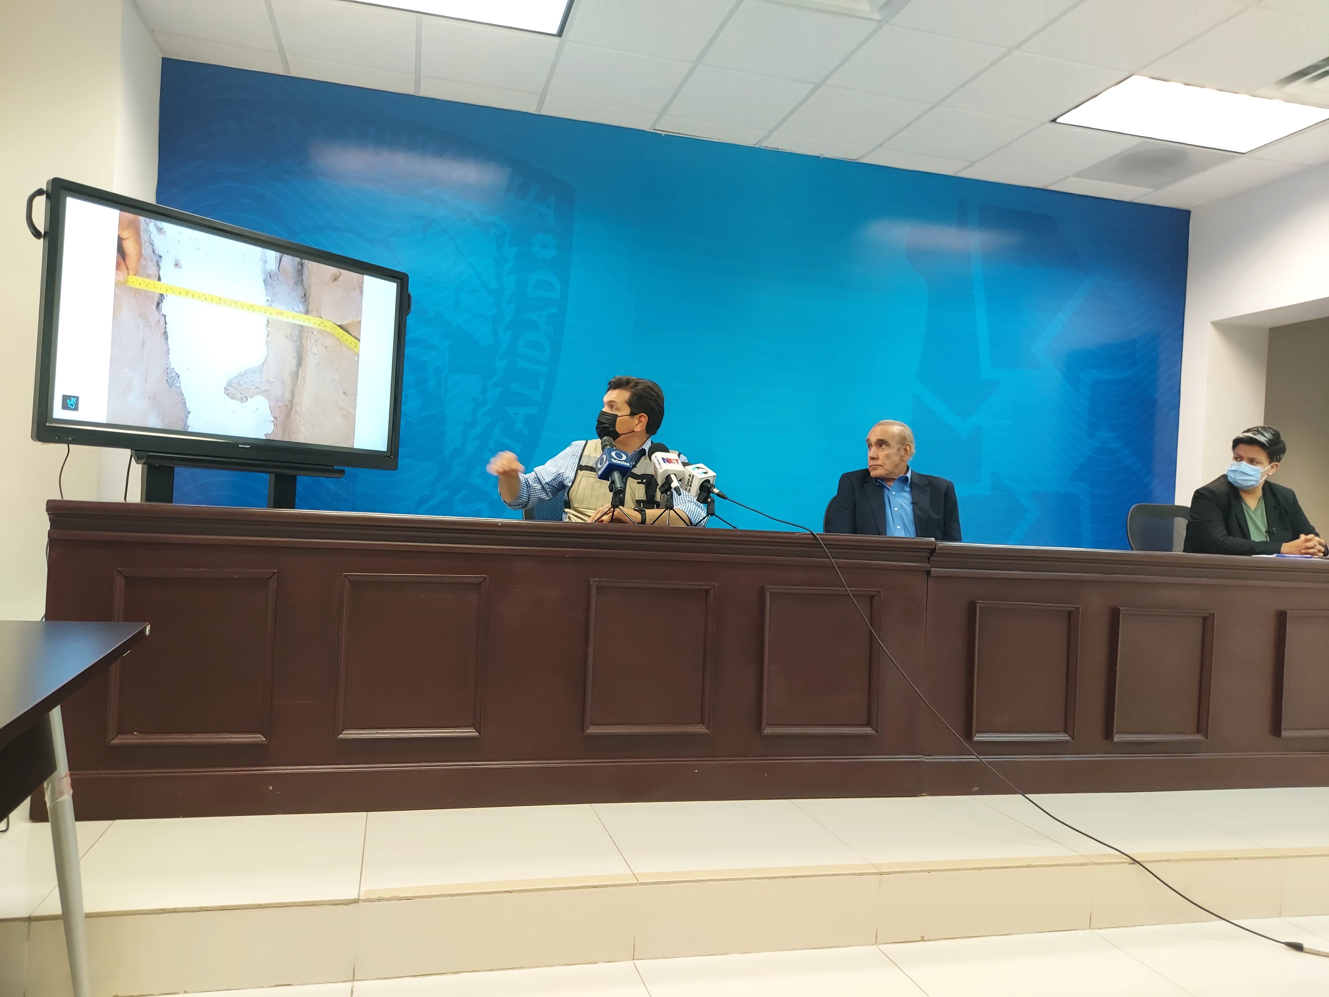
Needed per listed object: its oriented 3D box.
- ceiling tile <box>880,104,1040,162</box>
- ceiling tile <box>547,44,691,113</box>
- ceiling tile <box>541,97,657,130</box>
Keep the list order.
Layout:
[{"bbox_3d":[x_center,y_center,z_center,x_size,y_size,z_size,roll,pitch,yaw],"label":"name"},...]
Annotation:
[{"bbox_3d":[1.540,-1.915,5.037,0.586,0.020,0.586,3,0,-15],"label":"ceiling tile"},{"bbox_3d":[-0.226,-2.005,4.571,0.602,0.025,0.602,3,0,-15],"label":"ceiling tile"},{"bbox_3d":[-0.333,-2.006,4.972,0.586,0.020,0.203,3,0,-15],"label":"ceiling tile"}]

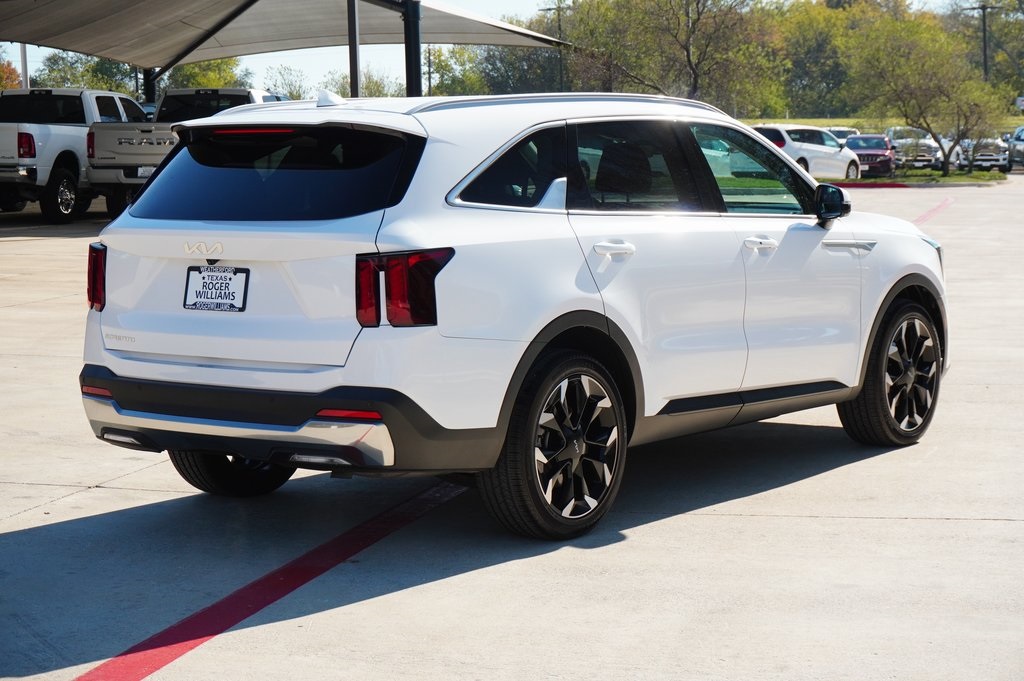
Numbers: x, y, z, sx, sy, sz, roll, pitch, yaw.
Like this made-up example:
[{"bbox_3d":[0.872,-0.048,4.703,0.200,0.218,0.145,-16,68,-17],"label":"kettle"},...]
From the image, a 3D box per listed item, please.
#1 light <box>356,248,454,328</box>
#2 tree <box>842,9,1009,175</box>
[{"bbox_3d":[-0.366,-0.180,7.151,0.270,0.275,0.260,4,7,37],"label":"light"},{"bbox_3d":[13.055,-7.814,65.500,5.000,5.150,4.600,0,6,12],"label":"tree"}]

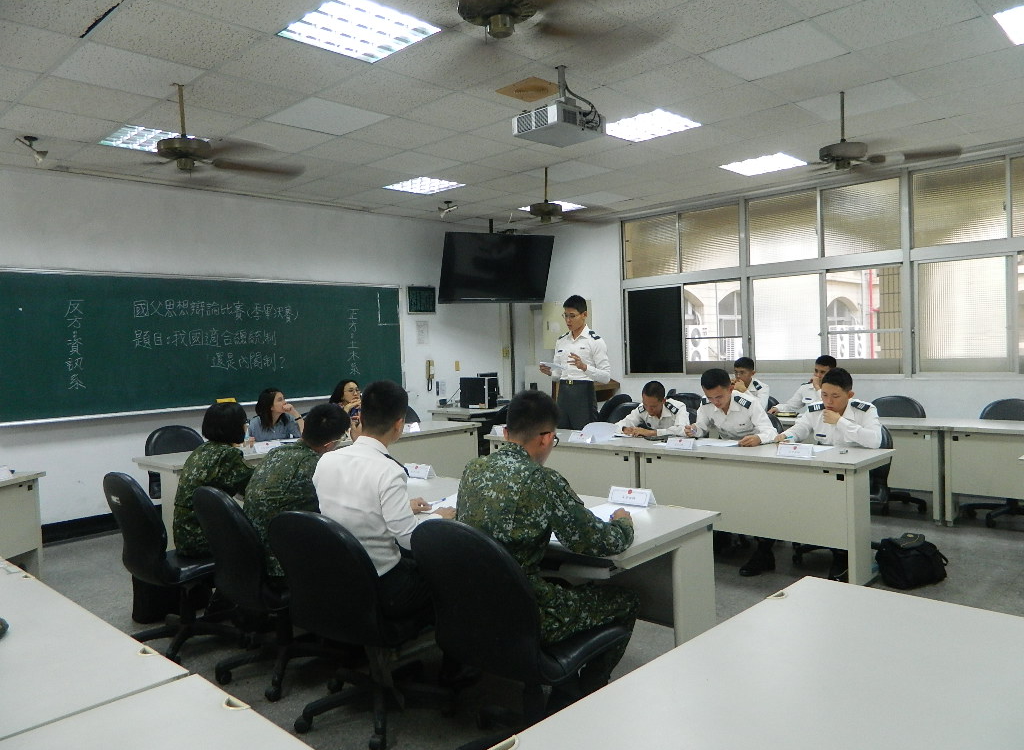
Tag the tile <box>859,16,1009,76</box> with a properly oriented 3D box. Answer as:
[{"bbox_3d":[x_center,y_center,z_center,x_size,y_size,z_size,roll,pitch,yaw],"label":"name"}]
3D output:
[{"bbox_3d":[2.242,-1.747,3.952,0.600,0.020,0.600,0,4,44],"label":"tile"}]

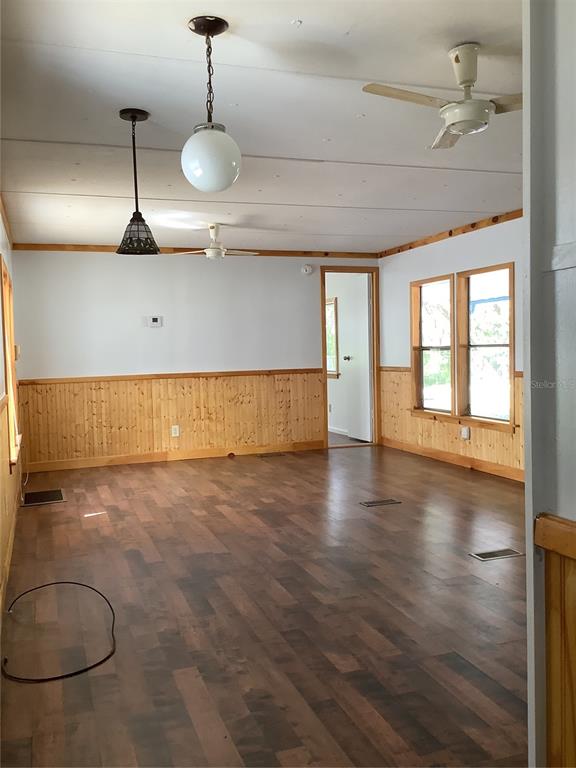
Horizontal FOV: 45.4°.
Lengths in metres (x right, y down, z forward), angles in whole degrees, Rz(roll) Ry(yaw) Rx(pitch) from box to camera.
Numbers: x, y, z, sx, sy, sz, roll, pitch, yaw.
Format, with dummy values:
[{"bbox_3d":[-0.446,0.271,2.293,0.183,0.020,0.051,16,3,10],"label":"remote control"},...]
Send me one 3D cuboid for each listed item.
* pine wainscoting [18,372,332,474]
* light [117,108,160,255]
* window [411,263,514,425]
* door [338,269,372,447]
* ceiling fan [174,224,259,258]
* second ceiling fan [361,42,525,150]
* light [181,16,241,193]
[{"bbox_3d":[-1.126,0.363,7.498,3.280,0.950,0.035,-3,3,-19],"label":"pine wainscoting"},{"bbox_3d":[-0.697,-0.928,3.182,0.205,0.630,0.205,-3,3,-19],"label":"light"},{"bbox_3d":[1.683,-0.361,6.724,0.110,1.420,1.790,-3,3,-19],"label":"window"},{"bbox_3d":[0.873,-0.314,8.656,0.040,2.030,0.690,-3,3,-19],"label":"door"},{"bbox_3d":[-0.632,-1.242,6.001,0.870,0.310,0.820,-2,3,-6],"label":"ceiling fan"},{"bbox_3d":[0.659,-1.091,2.567,0.860,0.310,0.890,-3,4,-29],"label":"second ceiling fan"},{"bbox_3d":[-0.261,-0.934,2.343,0.200,0.550,0.200,-3,3,-19],"label":"light"}]

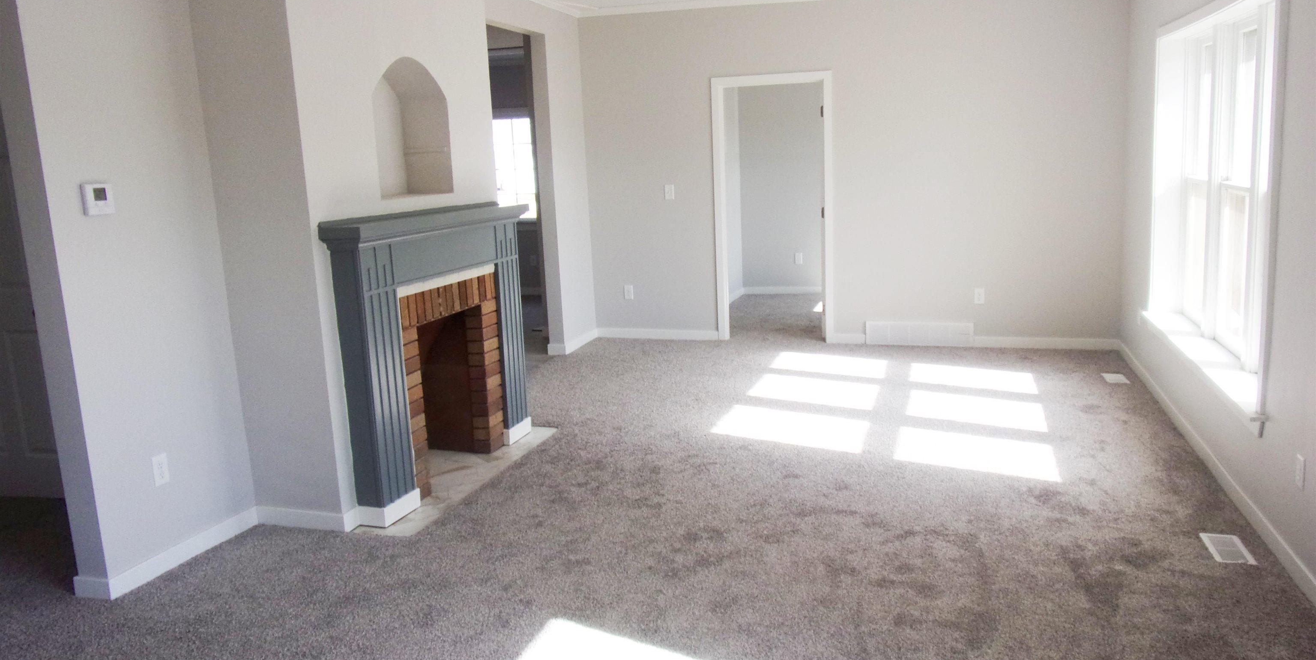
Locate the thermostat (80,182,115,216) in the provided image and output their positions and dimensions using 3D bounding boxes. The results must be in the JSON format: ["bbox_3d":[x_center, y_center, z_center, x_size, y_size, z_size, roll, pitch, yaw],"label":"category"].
[{"bbox_3d":[-1.957,-0.457,3.189,0.025,0.106,0.104,1,11,18],"label":"thermostat"}]

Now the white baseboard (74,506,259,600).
[{"bbox_3d":[-1.927,0.867,3.634,0.176,0.081,0.738,1,11,18],"label":"white baseboard"}]

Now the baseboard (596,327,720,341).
[{"bbox_3d":[-0.007,0.035,7.679,1.085,0.085,0.020,1,11,18],"label":"baseboard"}]

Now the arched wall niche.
[{"bbox_3d":[-1.270,-0.947,4.310,0.276,0.636,0.620,1,11,18],"label":"arched wall niche"}]

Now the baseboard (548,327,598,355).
[{"bbox_3d":[-0.693,0.091,7.537,0.150,0.084,0.691,1,11,18],"label":"baseboard"}]

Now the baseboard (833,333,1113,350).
[{"bbox_3d":[2.354,0.087,6.891,2.036,0.084,0.020,1,11,18],"label":"baseboard"}]

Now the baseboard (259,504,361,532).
[{"bbox_3d":[-1.499,0.795,3.909,0.463,0.081,0.088,1,11,18],"label":"baseboard"}]

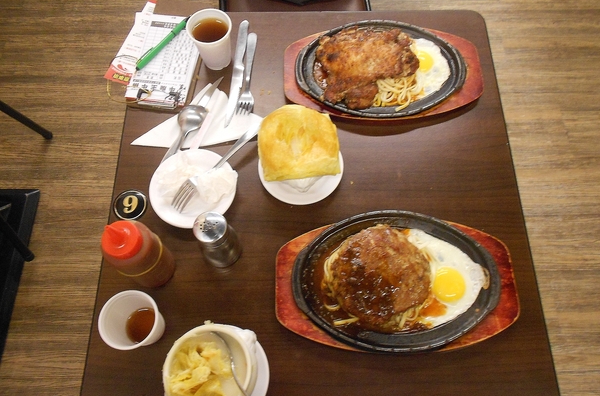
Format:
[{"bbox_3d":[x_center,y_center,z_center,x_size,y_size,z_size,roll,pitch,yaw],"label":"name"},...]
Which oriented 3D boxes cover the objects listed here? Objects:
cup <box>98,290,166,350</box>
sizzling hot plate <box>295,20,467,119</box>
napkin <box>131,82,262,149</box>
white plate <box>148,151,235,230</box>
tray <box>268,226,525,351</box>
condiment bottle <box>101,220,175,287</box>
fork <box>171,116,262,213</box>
[{"bbox_3d":[-0.211,0.163,0.588,0.073,0.075,0.073,0,69,0],"label":"cup"},{"bbox_3d":[0.132,-0.212,0.747,0.274,0.031,0.190,-1,69,0],"label":"sizzling hot plate"},{"bbox_3d":[-0.175,-0.139,0.755,0.217,0.010,0.123,-11,68,-4],"label":"napkin"},{"bbox_3d":[-0.161,-0.014,0.686,0.131,0.021,0.131,0,69,0],"label":"white plate"},{"bbox_3d":[0.134,0.119,0.642,0.336,0.022,0.194,0,68,0],"label":"tray"},{"bbox_3d":[-0.219,0.069,0.589,0.070,0.158,0.070,0,68,0],"label":"condiment bottle"},{"bbox_3d":[-0.123,-0.051,0.684,0.026,0.020,0.184,43,87,16],"label":"fork"}]

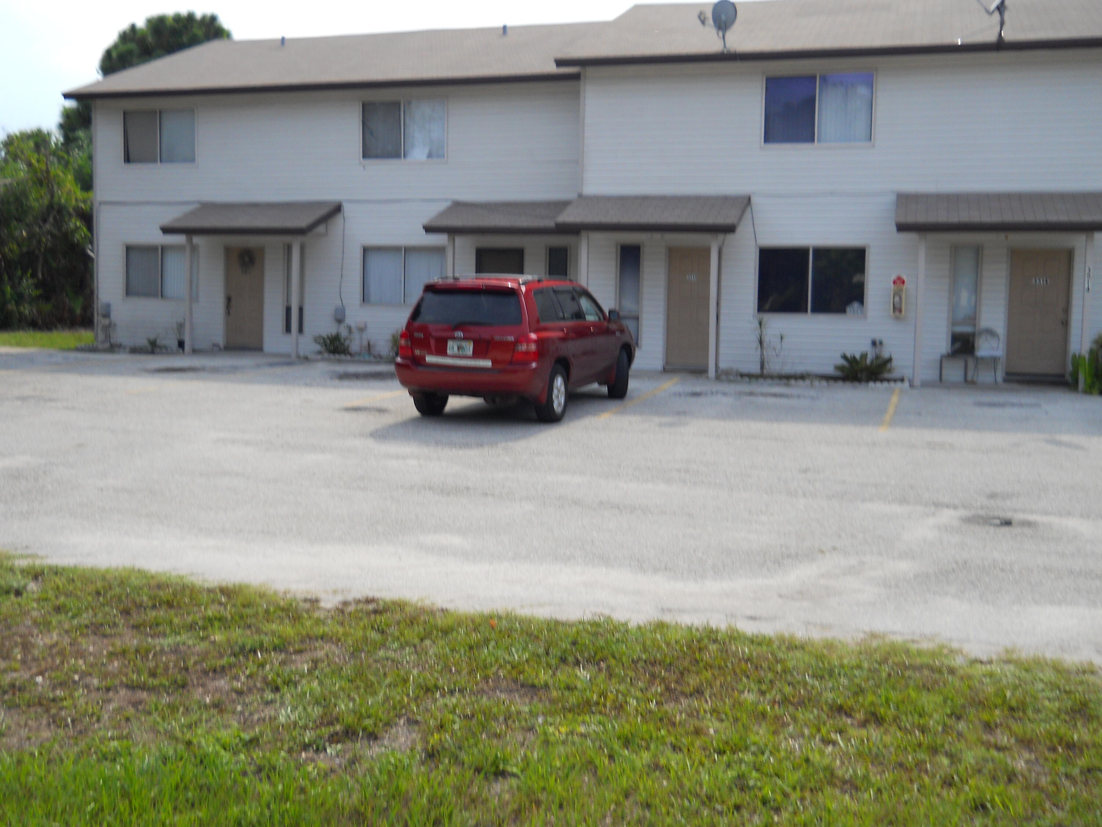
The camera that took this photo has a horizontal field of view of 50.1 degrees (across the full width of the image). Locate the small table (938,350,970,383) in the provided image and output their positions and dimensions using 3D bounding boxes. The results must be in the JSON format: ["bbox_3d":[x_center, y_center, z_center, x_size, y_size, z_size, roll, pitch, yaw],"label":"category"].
[{"bbox_3d":[6.567,-0.739,19.198,0.450,0.480,0.420,2,3,15],"label":"small table"}]

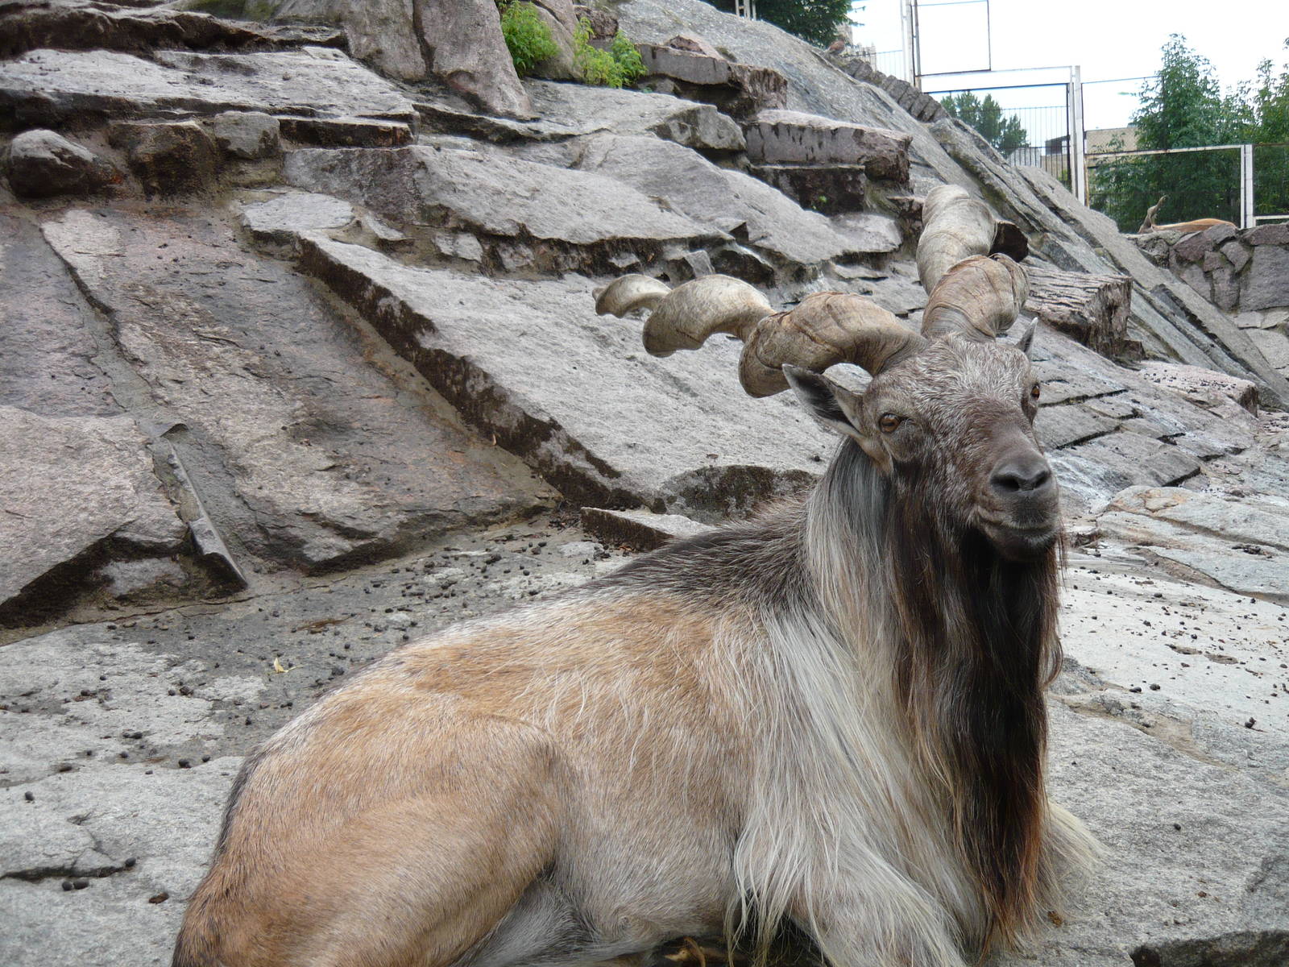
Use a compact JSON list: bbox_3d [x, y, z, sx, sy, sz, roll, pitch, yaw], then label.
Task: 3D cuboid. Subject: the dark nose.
[{"bbox_3d":[0.352,-0.009,1.150,0.053,0.037,0.036,-10,13,-7],"label":"dark nose"}]

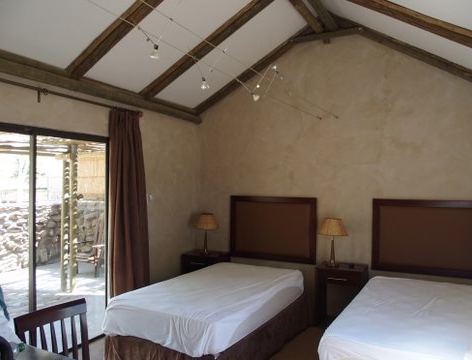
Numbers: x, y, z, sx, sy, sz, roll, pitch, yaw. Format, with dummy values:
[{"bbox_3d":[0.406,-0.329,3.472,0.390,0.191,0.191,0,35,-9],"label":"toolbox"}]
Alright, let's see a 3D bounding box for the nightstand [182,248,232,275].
[{"bbox_3d":[-0.423,1.330,5.300,0.500,0.640,0.420,0,0,25],"label":"nightstand"}]

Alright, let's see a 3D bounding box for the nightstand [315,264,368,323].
[{"bbox_3d":[1.244,1.330,4.523,0.500,0.640,0.420,0,0,25],"label":"nightstand"}]

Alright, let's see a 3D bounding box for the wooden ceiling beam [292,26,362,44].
[{"bbox_3d":[1.075,-1.730,4.685,0.880,0.090,0.080,0,0,25],"label":"wooden ceiling beam"}]

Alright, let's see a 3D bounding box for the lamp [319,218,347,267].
[{"bbox_3d":[1.138,0.731,4.550,0.345,0.560,0.345,0,0,25],"label":"lamp"}]

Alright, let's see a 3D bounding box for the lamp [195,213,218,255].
[{"bbox_3d":[-0.400,0.735,5.280,0.330,0.550,0.330,0,0,0],"label":"lamp"}]

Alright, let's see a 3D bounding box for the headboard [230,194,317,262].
[{"bbox_3d":[0.474,0.645,5.095,1.185,0.840,0.055,0,0,25],"label":"headboard"}]

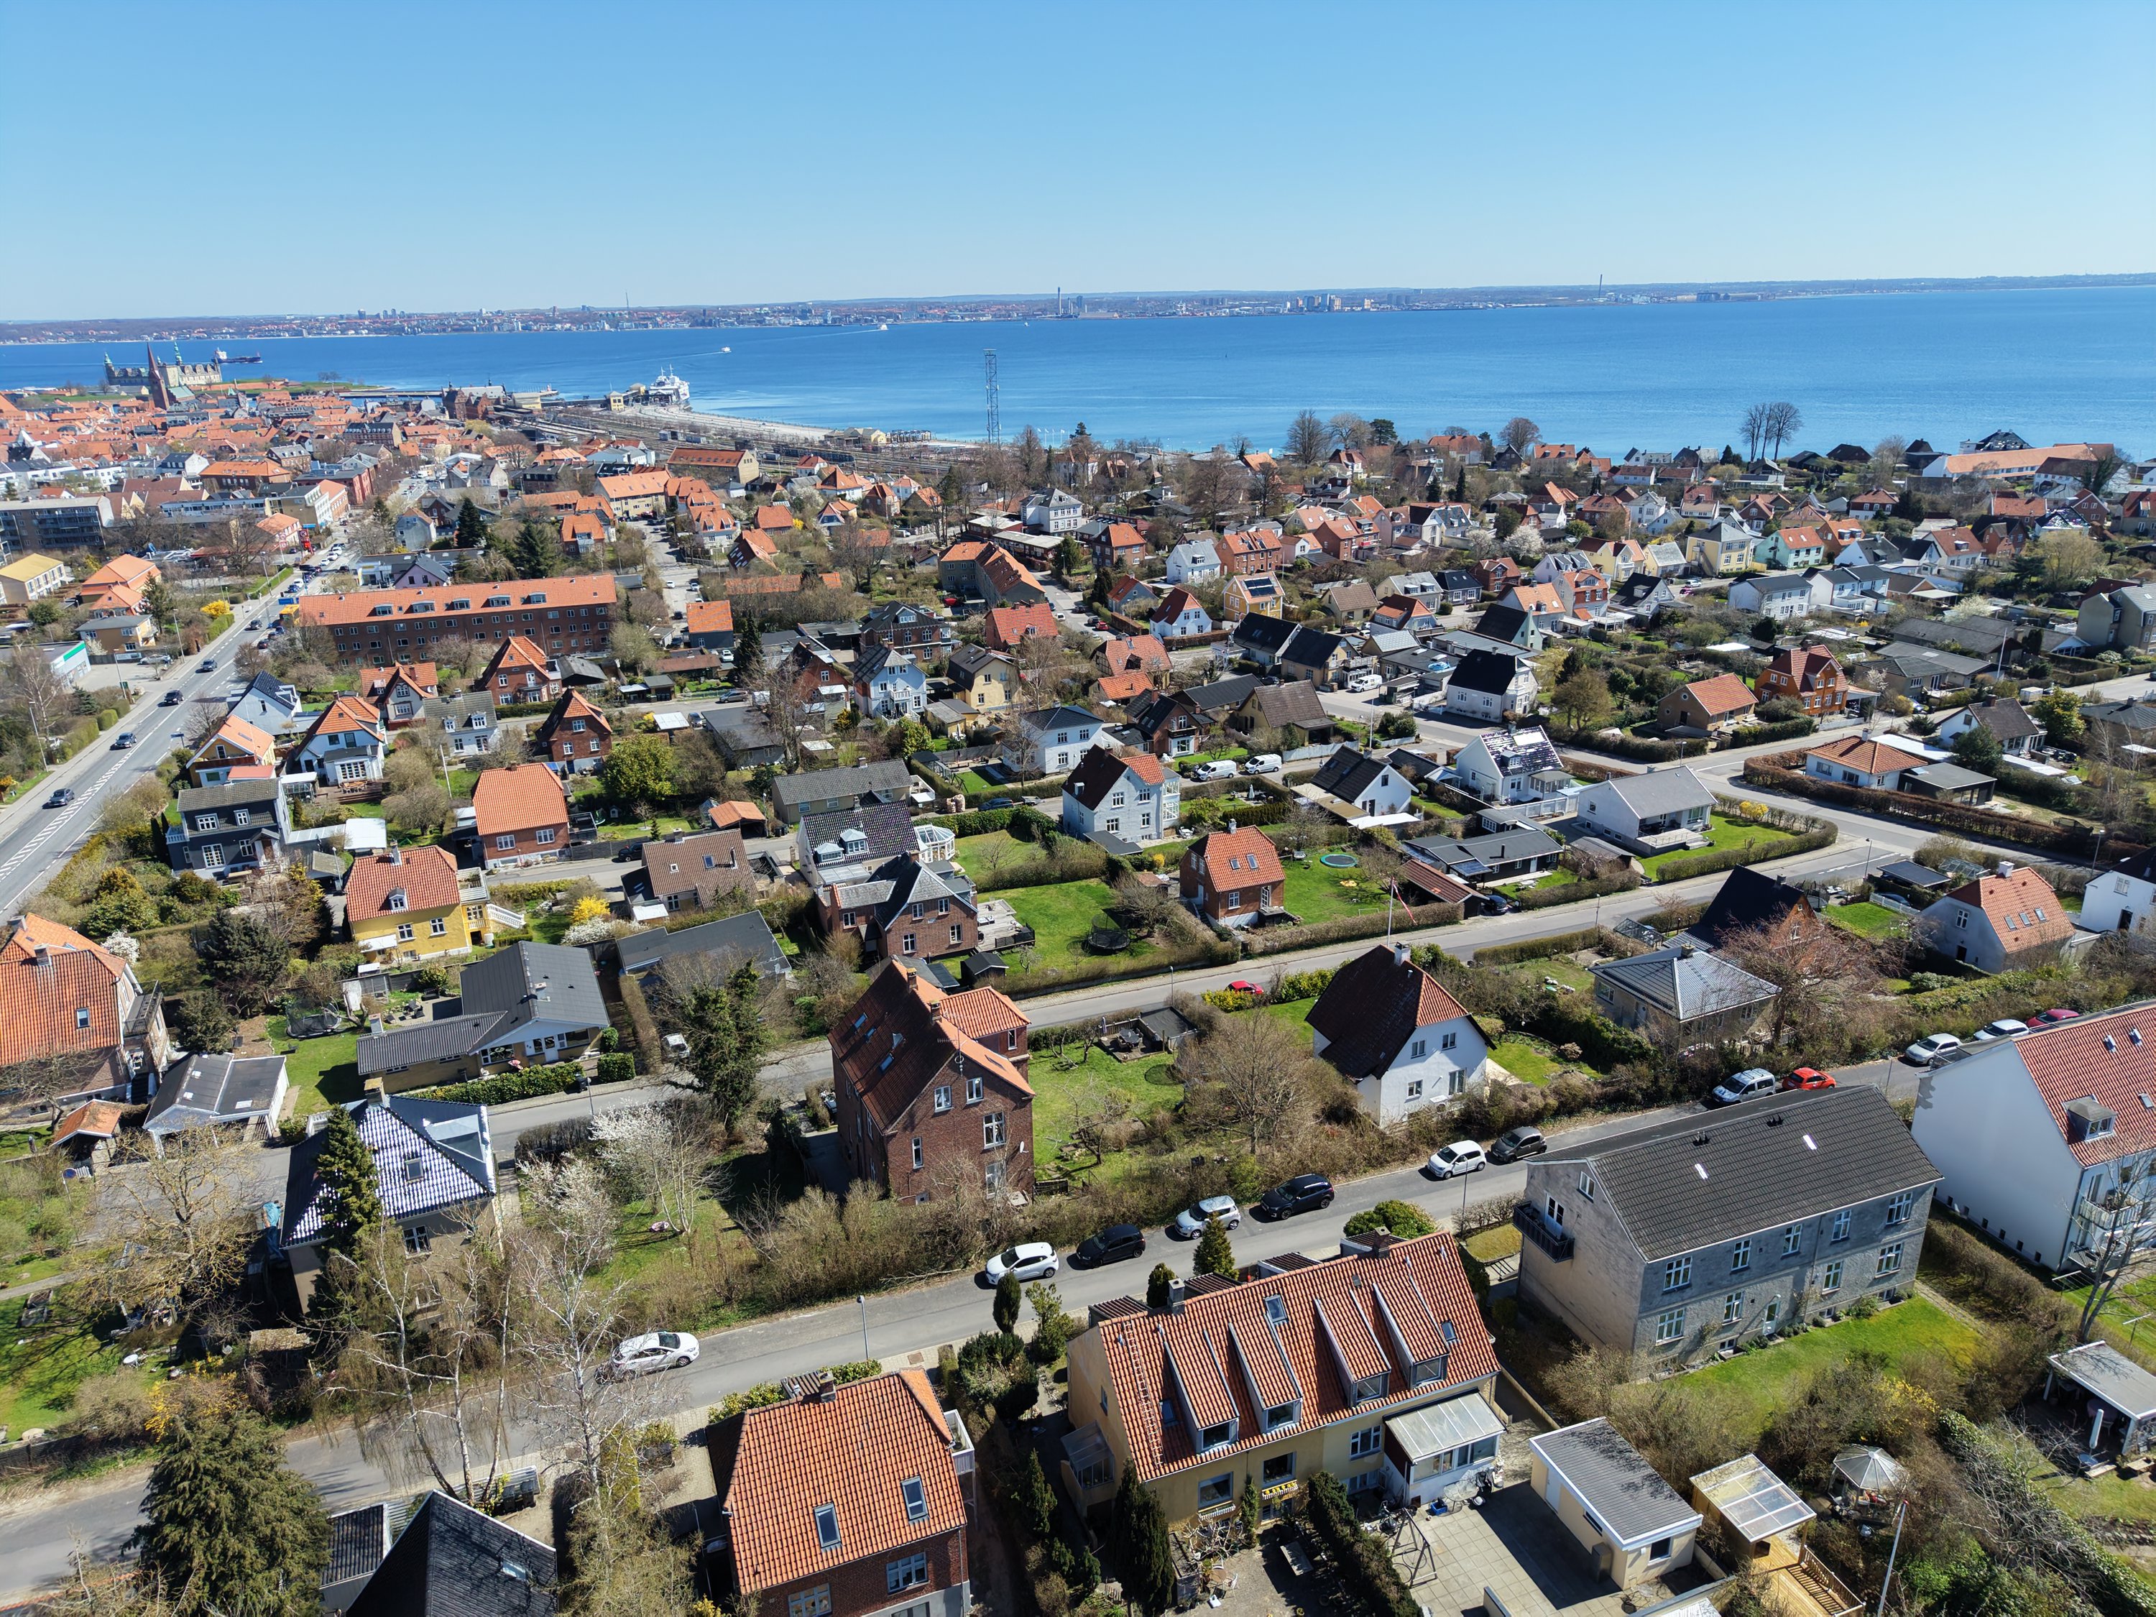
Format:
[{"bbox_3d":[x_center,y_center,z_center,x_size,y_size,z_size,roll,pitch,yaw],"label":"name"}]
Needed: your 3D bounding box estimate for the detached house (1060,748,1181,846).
[{"bbox_3d":[4.607,-1.628,169.126,9.880,9.270,8.290,-10,20,-23],"label":"detached house"}]

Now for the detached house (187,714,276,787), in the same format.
[{"bbox_3d":[-114.174,-7.801,201.582,9.000,6.900,12.000,-7,20,-17],"label":"detached house"}]

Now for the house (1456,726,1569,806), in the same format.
[{"bbox_3d":[51.210,-5.700,176.980,8.750,7.480,9.410,-9,21,-23],"label":"house"}]

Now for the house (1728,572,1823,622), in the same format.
[{"bbox_3d":[129.778,-39.683,280.295,12.500,7.300,8.100,-8,20,-20],"label":"house"}]

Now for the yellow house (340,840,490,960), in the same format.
[{"bbox_3d":[-58.510,7.760,132.240,10.740,9.130,9.530,-10,21,-24],"label":"yellow house"}]

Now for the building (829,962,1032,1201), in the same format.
[{"bbox_3d":[-8.107,17.336,94.329,11.900,11.900,13.400,-9,21,-21],"label":"building"}]

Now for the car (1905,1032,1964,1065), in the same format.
[{"bbox_3d":[60.394,17.086,105.334,4.000,1.470,1.700,-8,20,-18],"label":"car"}]

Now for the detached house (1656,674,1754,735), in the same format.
[{"bbox_3d":[89.540,-15.519,212.361,11.020,5.790,8.570,-13,22,-31],"label":"detached house"}]

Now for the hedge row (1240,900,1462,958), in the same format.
[{"bbox_3d":[24.253,10.635,132.784,21.576,1.750,1.450,-8,20,-19],"label":"hedge row"}]

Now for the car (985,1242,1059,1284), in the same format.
[{"bbox_3d":[-3.160,26.122,85.598,4.080,1.460,1.750,-8,20,-19],"label":"car"}]

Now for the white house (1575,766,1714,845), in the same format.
[{"bbox_3d":[62.461,-0.790,164.075,10.800,6.250,9.500,-9,20,-22],"label":"white house"}]

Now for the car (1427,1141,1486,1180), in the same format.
[{"bbox_3d":[24.248,22.290,95.163,3.600,1.490,1.650,-8,20,-19],"label":"car"}]

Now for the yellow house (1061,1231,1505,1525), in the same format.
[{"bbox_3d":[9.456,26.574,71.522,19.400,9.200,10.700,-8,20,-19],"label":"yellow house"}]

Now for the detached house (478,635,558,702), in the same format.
[{"bbox_3d":[-88.598,-21.507,235.521,11.600,9.800,9.400,-8,20,-19],"label":"detached house"}]

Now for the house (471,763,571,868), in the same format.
[{"bbox_3d":[-58.210,-0.220,155.920,8.560,8.910,9.960,-9,20,-22],"label":"house"}]

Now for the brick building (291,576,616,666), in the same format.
[{"bbox_3d":[-106.820,-32.170,261.490,50.310,13.040,10.550,-7,20,-16],"label":"brick building"}]

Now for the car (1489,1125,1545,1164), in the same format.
[{"bbox_3d":[28.150,21.190,94.950,3.550,1.480,1.680,-8,20,-18],"label":"car"}]

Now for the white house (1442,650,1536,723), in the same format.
[{"bbox_3d":[59.360,-17.960,213.360,8.010,8.860,9.900,-15,23,-34],"label":"white house"}]

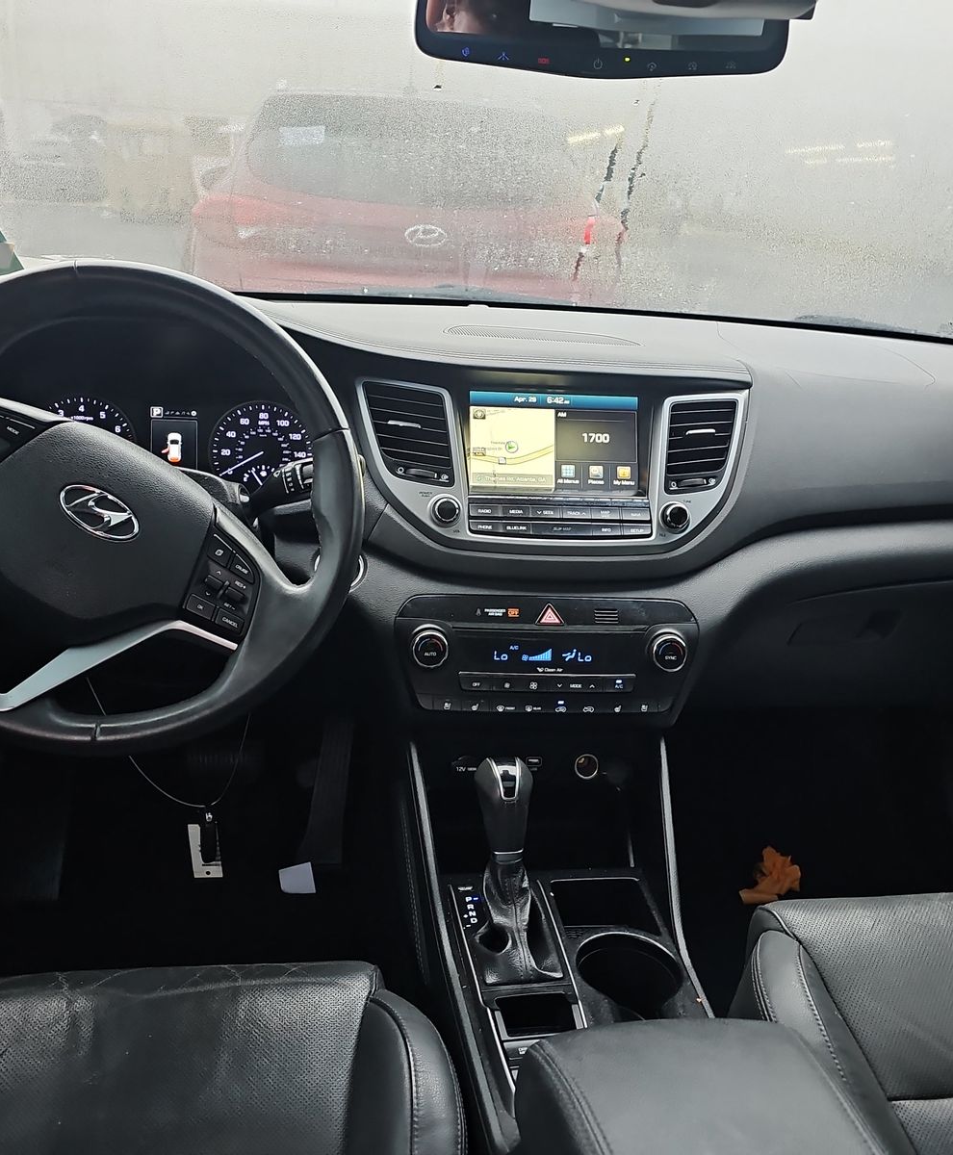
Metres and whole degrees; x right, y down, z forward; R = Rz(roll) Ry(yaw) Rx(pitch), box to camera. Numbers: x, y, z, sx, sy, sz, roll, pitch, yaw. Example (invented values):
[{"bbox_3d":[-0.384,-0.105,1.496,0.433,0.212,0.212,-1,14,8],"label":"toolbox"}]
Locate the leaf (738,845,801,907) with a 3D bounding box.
[{"bbox_3d":[0.395,0.404,1.381,0.085,0.035,0.090,12,23,19],"label":"leaf"}]

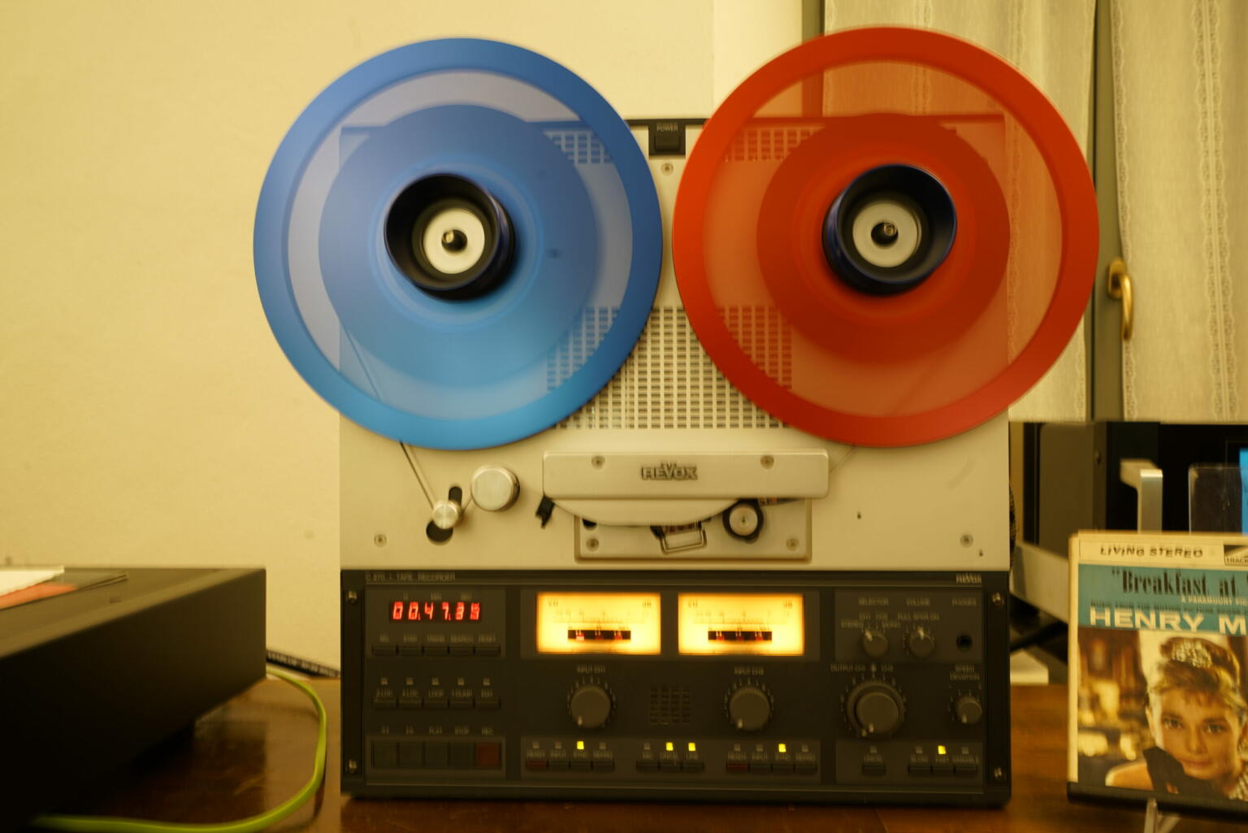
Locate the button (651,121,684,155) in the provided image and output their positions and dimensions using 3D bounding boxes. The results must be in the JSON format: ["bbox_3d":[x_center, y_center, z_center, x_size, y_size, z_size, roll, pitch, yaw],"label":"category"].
[{"bbox_3d":[0.029,-0.186,0.741,0.023,0.024,0.010,0,-1,3],"label":"button"}]

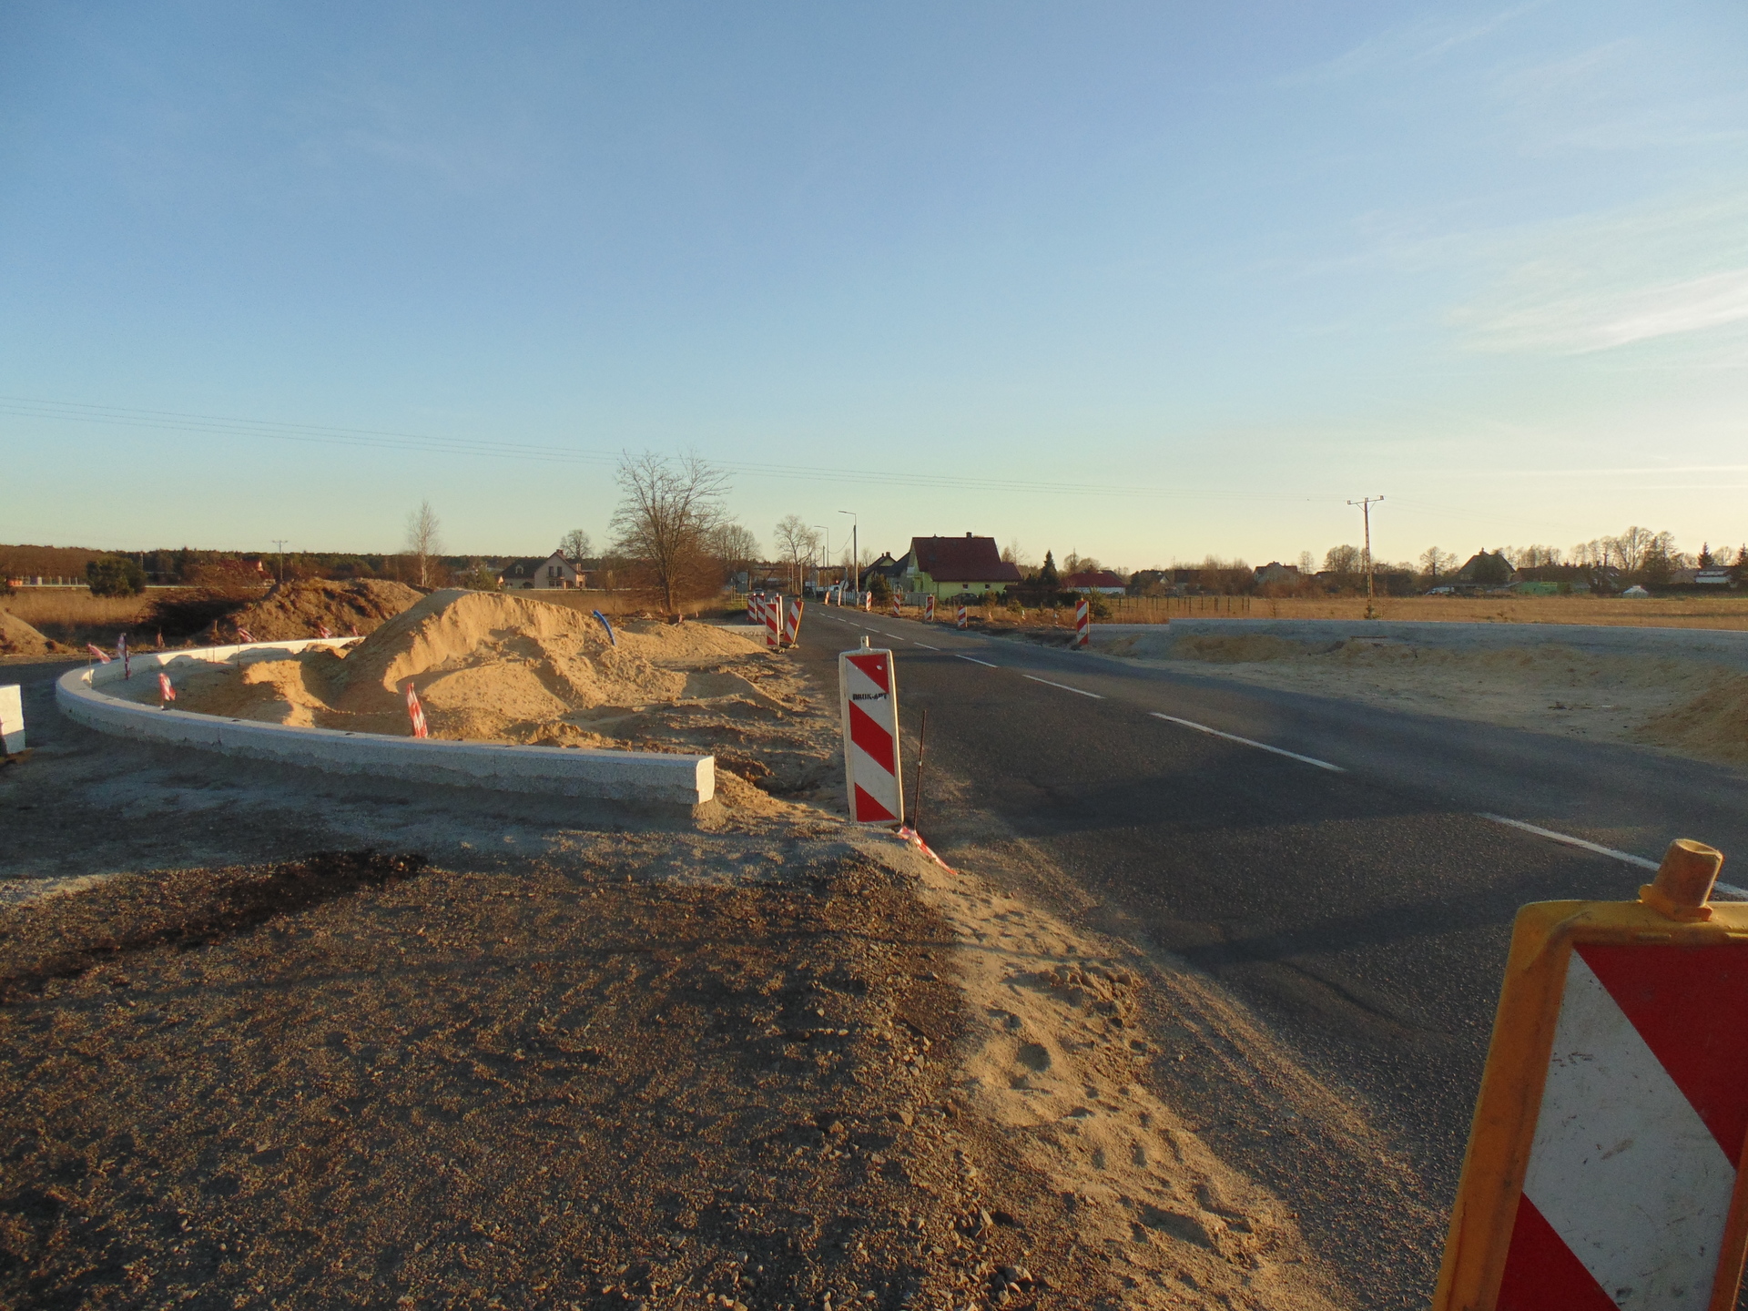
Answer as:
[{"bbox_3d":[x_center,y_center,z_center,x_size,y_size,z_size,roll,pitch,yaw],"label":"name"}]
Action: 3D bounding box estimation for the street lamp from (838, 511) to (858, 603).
[{"bbox_3d":[-2.274,-8.789,100.000,1.650,8.400,0.320,0,3,0],"label":"street lamp"}]

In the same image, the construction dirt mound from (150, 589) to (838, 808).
[{"bbox_3d":[-3.800,-0.012,12.622,6.700,1.600,10.500,0,3,-6],"label":"construction dirt mound"}]

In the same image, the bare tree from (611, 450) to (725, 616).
[{"bbox_3d":[-13.460,-8.031,73.000,7.700,10.800,7.500,0,3,0],"label":"bare tree"}]

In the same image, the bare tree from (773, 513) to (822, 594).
[{"bbox_3d":[-15.627,-20.467,225.000,9.800,15.800,9.500,0,3,0],"label":"bare tree"}]

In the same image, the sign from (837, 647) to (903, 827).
[{"bbox_3d":[-0.021,0.472,6.800,0.310,1.130,0.090,-3,4,7],"label":"sign"}]

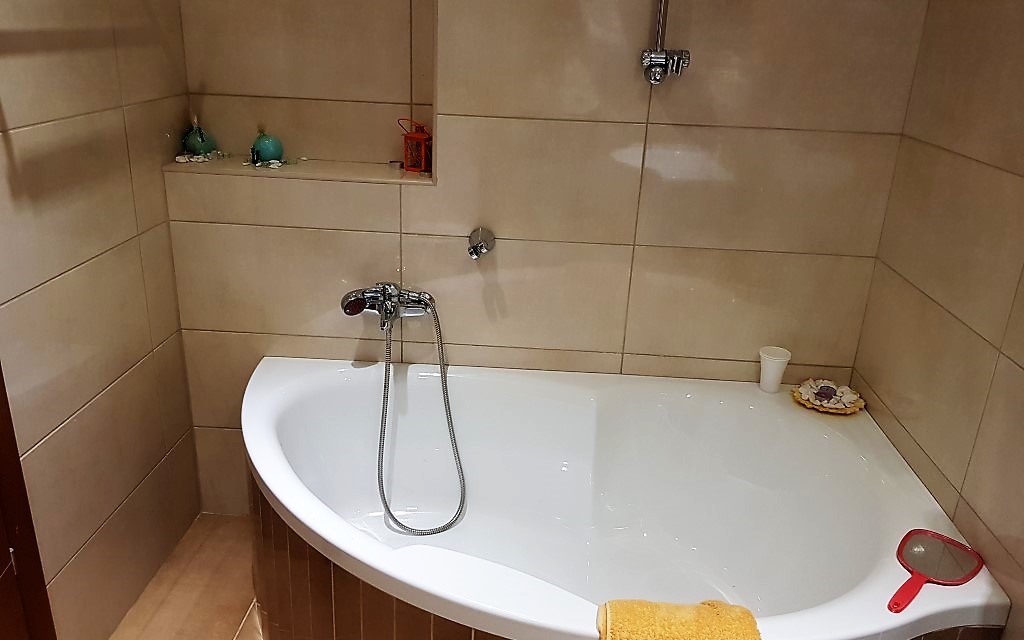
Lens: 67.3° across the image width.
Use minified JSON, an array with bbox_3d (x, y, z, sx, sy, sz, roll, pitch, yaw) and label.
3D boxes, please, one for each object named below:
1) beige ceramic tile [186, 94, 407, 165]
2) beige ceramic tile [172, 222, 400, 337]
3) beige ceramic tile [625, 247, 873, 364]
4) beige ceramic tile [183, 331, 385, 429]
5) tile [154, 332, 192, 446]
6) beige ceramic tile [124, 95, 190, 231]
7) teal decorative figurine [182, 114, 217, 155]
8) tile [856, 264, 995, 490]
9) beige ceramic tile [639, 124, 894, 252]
[{"bbox_3d":[-0.569,-0.516,2.083,0.603,0.159,0.012,3,21,2],"label":"beige ceramic tile"},{"bbox_3d":[-0.592,-0.100,2.032,0.608,0.300,0.012,3,21,2],"label":"beige ceramic tile"},{"bbox_3d":[0.603,-0.032,1.986,0.599,0.300,0.012,3,21,2],"label":"beige ceramic tile"},{"bbox_3d":[-0.604,0.180,2.141,0.608,0.300,0.012,3,21,2],"label":"beige ceramic tile"},{"bbox_3d":[-0.915,0.190,2.078,0.010,0.300,0.146,3,21,2],"label":"tile"},{"bbox_3d":[-0.886,-0.405,1.956,0.010,0.300,0.350,3,21,2],"label":"beige ceramic tile"},{"bbox_3d":[-0.824,-0.486,2.046,0.093,0.115,0.093,3,21,2],"label":"teal decorative figurine"},{"bbox_3d":[0.890,0.092,1.700,0.010,0.300,0.582,3,21,2],"label":"tile"},{"bbox_3d":[0.614,-0.311,1.877,0.599,0.300,0.012,3,21,2],"label":"beige ceramic tile"}]

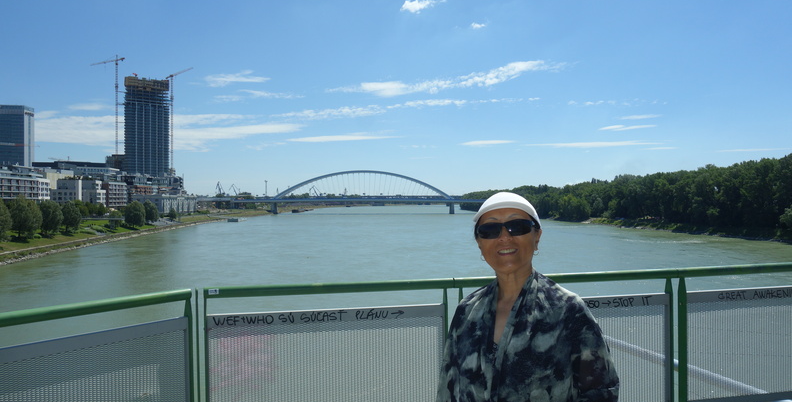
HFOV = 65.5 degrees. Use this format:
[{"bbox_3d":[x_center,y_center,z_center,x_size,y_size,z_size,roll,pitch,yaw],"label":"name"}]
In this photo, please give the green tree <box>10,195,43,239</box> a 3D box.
[{"bbox_3d":[-132.500,5.800,221.000,10.600,15.300,10.600,0,0,-31],"label":"green tree"}]

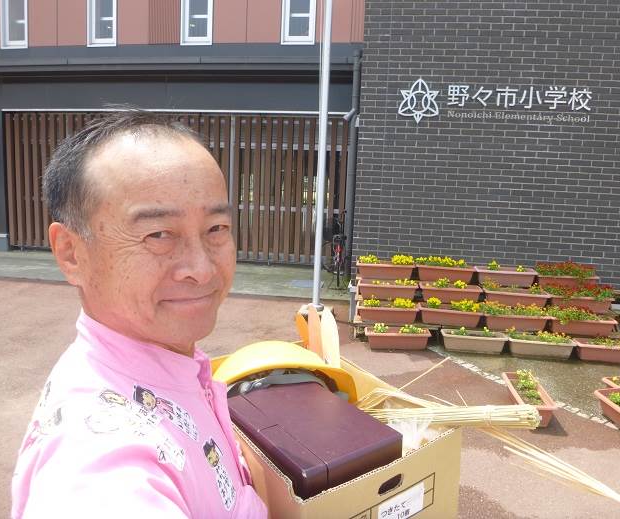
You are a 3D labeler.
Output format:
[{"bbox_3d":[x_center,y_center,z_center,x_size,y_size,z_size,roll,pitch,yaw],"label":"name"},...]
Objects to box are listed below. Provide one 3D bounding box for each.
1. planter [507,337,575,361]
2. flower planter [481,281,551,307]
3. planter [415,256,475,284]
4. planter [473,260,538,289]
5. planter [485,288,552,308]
[{"bbox_3d":[2.331,0.888,5.091,0.650,0.180,0.220,4,6,9],"label":"planter"},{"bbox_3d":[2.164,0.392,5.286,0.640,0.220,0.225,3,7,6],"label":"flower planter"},{"bbox_3d":[1.507,0.117,5.613,0.650,0.270,0.220,3,6,4],"label":"planter"},{"bbox_3d":[2.176,0.195,5.576,0.650,0.175,0.240,3,8,9],"label":"planter"},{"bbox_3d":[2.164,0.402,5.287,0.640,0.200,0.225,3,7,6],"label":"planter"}]

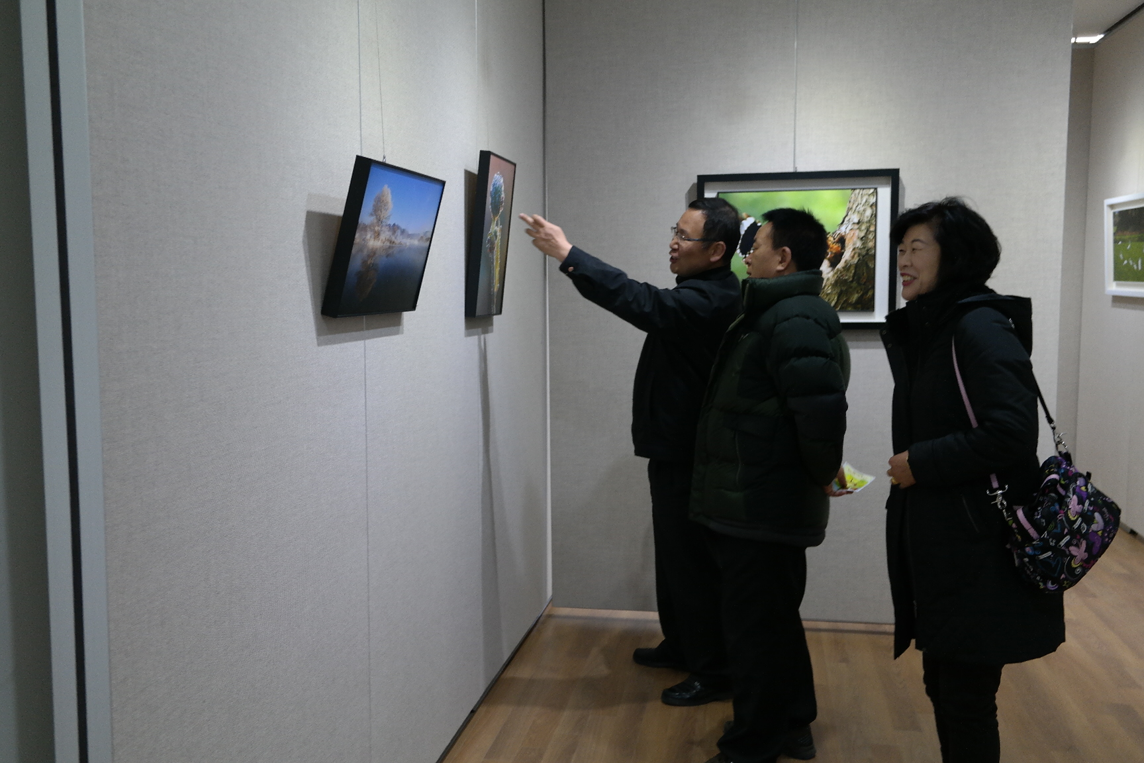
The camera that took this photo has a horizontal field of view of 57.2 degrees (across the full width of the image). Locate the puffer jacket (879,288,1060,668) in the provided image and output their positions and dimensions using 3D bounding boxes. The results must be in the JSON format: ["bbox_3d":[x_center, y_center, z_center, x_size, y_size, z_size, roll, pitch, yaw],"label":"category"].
[{"bbox_3d":[0.932,0.211,2.450,0.400,0.870,0.500,0,5,1],"label":"puffer jacket"}]

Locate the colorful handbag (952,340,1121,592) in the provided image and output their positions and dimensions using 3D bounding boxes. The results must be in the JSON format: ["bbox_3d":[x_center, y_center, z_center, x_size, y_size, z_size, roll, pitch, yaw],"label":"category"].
[{"bbox_3d":[1.021,0.166,2.320,0.290,0.570,0.190,-20,10,-14],"label":"colorful handbag"}]

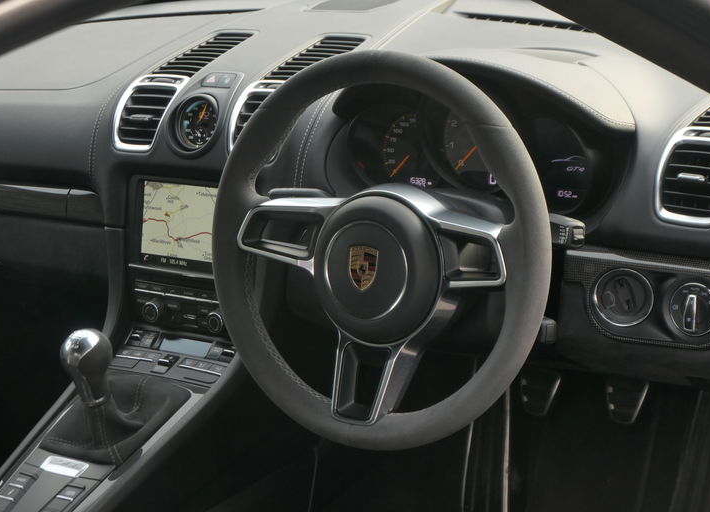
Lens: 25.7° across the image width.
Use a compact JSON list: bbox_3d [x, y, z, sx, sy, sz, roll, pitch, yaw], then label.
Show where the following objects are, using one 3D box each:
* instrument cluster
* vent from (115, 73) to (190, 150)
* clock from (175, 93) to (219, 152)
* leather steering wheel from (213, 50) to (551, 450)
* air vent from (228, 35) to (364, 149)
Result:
[{"bbox_3d":[0.118,-0.103,1.548,0.280,0.112,0.070,9,8,34],"label":"instrument cluster"},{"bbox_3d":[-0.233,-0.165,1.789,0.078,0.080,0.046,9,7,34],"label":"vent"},{"bbox_3d":[-0.172,-0.151,1.736,0.061,0.061,0.030,9,9,34],"label":"clock"},{"bbox_3d":[0.026,-0.005,1.420,0.360,0.360,0.085,9,8,34],"label":"leather steering wheel"},{"bbox_3d":[-0.061,-0.179,1.742,0.078,0.100,0.187,9,22,34],"label":"air vent"}]

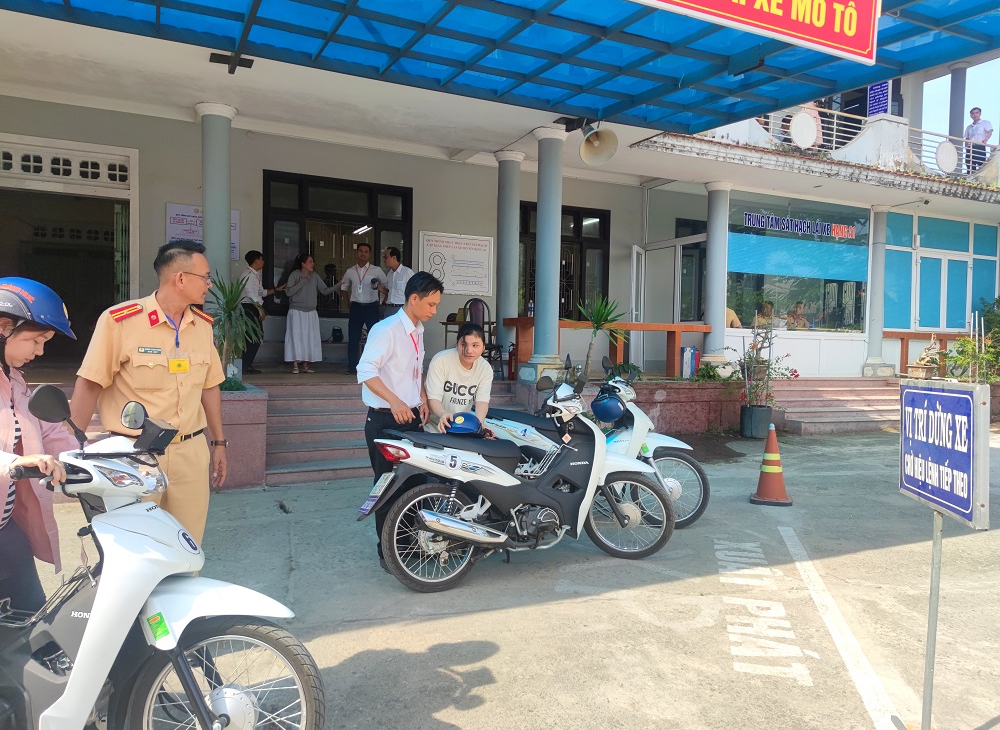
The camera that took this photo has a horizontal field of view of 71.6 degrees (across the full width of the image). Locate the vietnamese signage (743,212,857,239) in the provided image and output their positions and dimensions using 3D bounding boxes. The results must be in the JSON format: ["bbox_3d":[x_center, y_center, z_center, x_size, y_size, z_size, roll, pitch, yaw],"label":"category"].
[{"bbox_3d":[4.938,-2.249,11.308,2.581,0.250,0.020,0,2,-25],"label":"vietnamese signage"}]

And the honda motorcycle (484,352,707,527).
[{"bbox_3d":[0.547,0.572,4.590,1.900,1.130,0.720,0,2,-22],"label":"honda motorcycle"}]

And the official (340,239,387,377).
[{"bbox_3d":[-1.823,-0.742,9.127,0.580,1.720,0.340,1,2,-9],"label":"official"}]

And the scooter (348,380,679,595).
[{"bbox_3d":[0.154,0.611,3.800,1.910,1.090,0.700,0,2,-26],"label":"scooter"}]

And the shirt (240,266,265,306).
[{"bbox_3d":[-3.284,-1.042,9.200,0.300,0.550,0.420,2,2,28],"label":"shirt"}]

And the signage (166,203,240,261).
[{"bbox_3d":[-3.869,-1.735,9.060,0.885,0.670,0.020,0,2,-25],"label":"signage"}]

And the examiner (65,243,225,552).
[{"bbox_3d":[-1.339,0.391,2.647,0.560,1.710,0.380,-1,3,-45],"label":"examiner"}]

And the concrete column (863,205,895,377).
[{"bbox_3d":[6.542,-1.293,12.100,0.480,3.003,0.480,0,2,-25],"label":"concrete column"}]

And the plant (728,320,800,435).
[{"bbox_3d":[3.244,0.180,8.600,0.720,1.450,0.650,0,2,-25],"label":"plant"}]

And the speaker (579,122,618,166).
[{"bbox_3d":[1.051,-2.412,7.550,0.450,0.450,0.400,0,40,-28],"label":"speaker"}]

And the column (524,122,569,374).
[{"bbox_3d":[0.553,-1.299,8.249,0.440,3.000,0.440,1,2,0],"label":"column"}]

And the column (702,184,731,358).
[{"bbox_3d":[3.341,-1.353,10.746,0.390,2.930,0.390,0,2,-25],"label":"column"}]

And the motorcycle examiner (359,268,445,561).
[{"bbox_3d":[-0.560,0.302,3.900,0.440,1.660,0.480,2,2,22],"label":"motorcycle examiner"}]

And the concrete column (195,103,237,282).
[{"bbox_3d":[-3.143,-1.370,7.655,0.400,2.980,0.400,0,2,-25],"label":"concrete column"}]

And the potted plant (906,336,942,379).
[{"bbox_3d":[6.903,-0.114,11.300,0.400,0.730,0.360,0,2,-25],"label":"potted plant"}]

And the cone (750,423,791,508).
[{"bbox_3d":[2.330,0.863,5.950,0.330,0.660,0.330,2,2,21],"label":"cone"}]

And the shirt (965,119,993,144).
[{"bbox_3d":[9.041,-4.412,13.100,0.440,0.520,0.250,2,2,27],"label":"shirt"}]

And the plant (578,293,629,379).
[{"bbox_3d":[1.303,-0.366,8.900,0.720,1.100,0.720,1,2,0],"label":"plant"}]

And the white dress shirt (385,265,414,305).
[{"bbox_3d":[-1.299,-1.051,9.050,0.320,0.550,0.420,0,2,-38],"label":"white dress shirt"}]

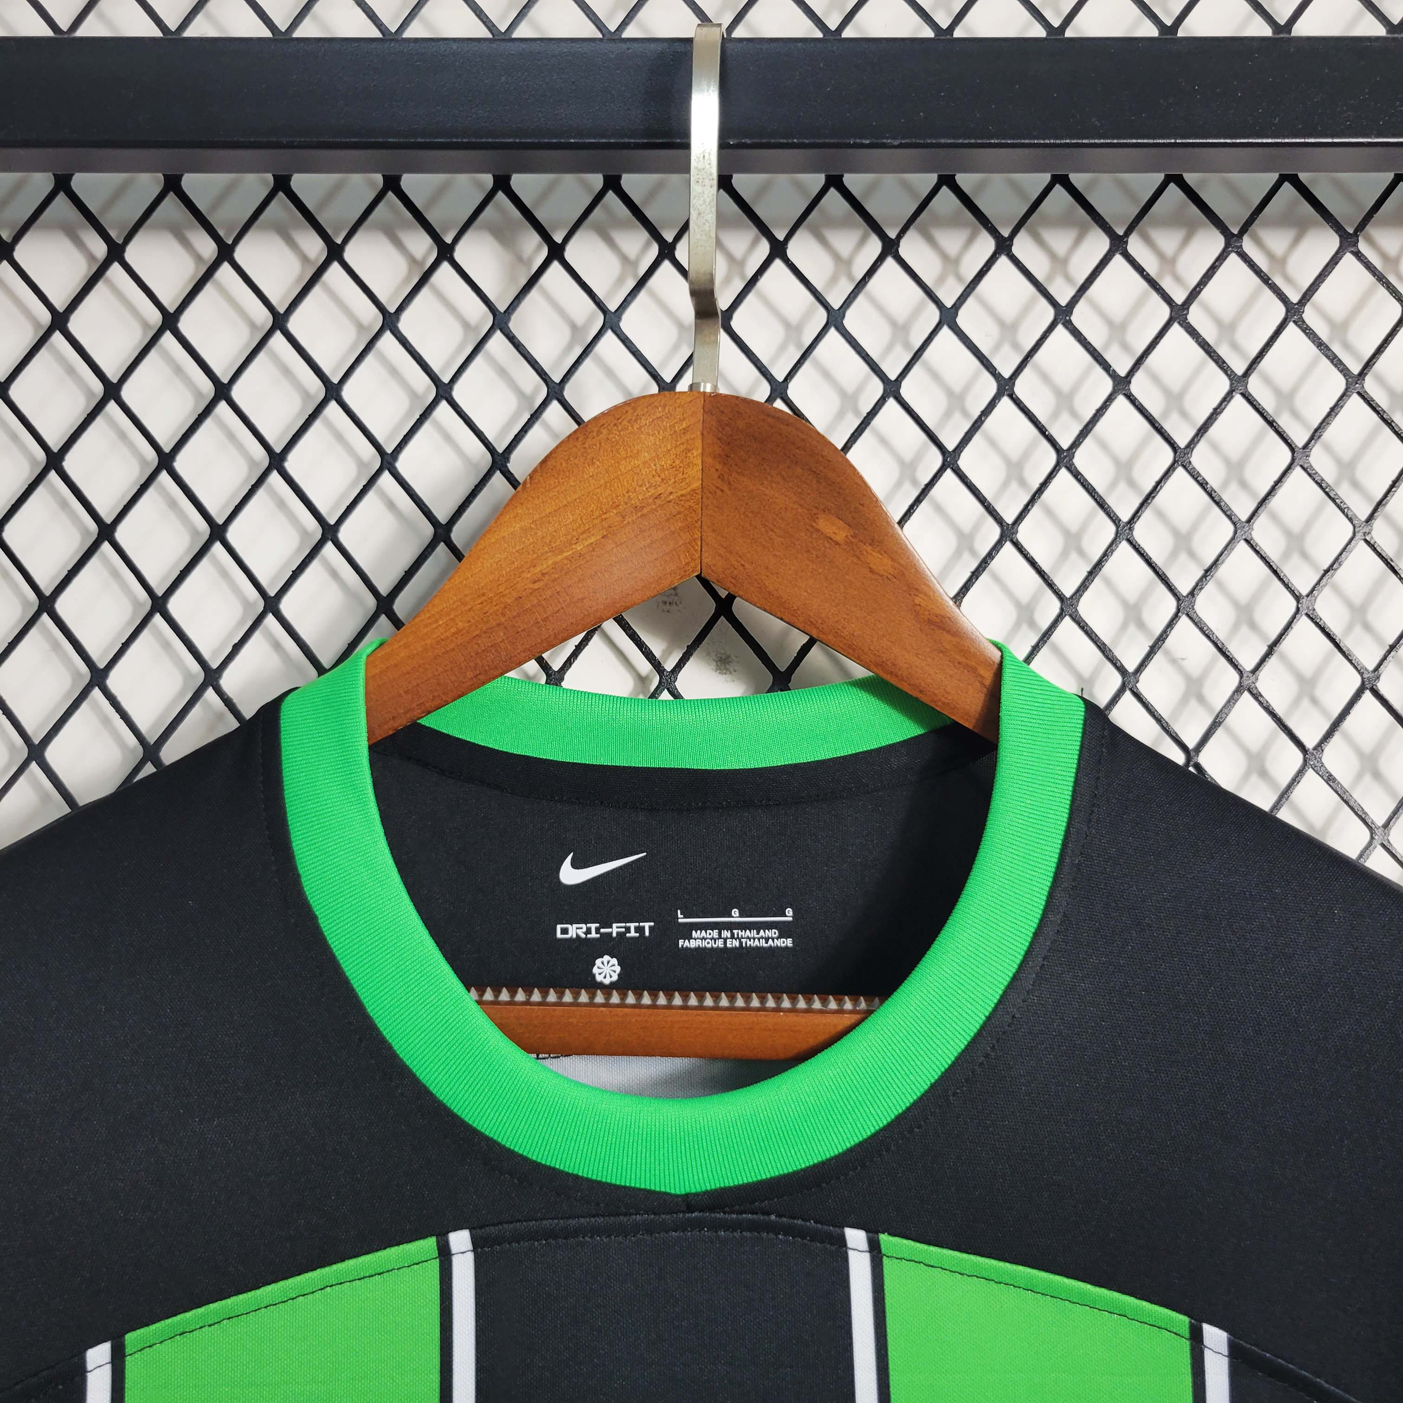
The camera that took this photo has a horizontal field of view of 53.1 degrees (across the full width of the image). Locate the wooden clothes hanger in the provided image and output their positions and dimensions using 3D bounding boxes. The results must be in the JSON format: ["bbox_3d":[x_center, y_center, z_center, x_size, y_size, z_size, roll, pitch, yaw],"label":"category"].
[{"bbox_3d":[0.001,-0.037,0.343,0.435,0.250,0.050,1,0,0],"label":"wooden clothes hanger"}]

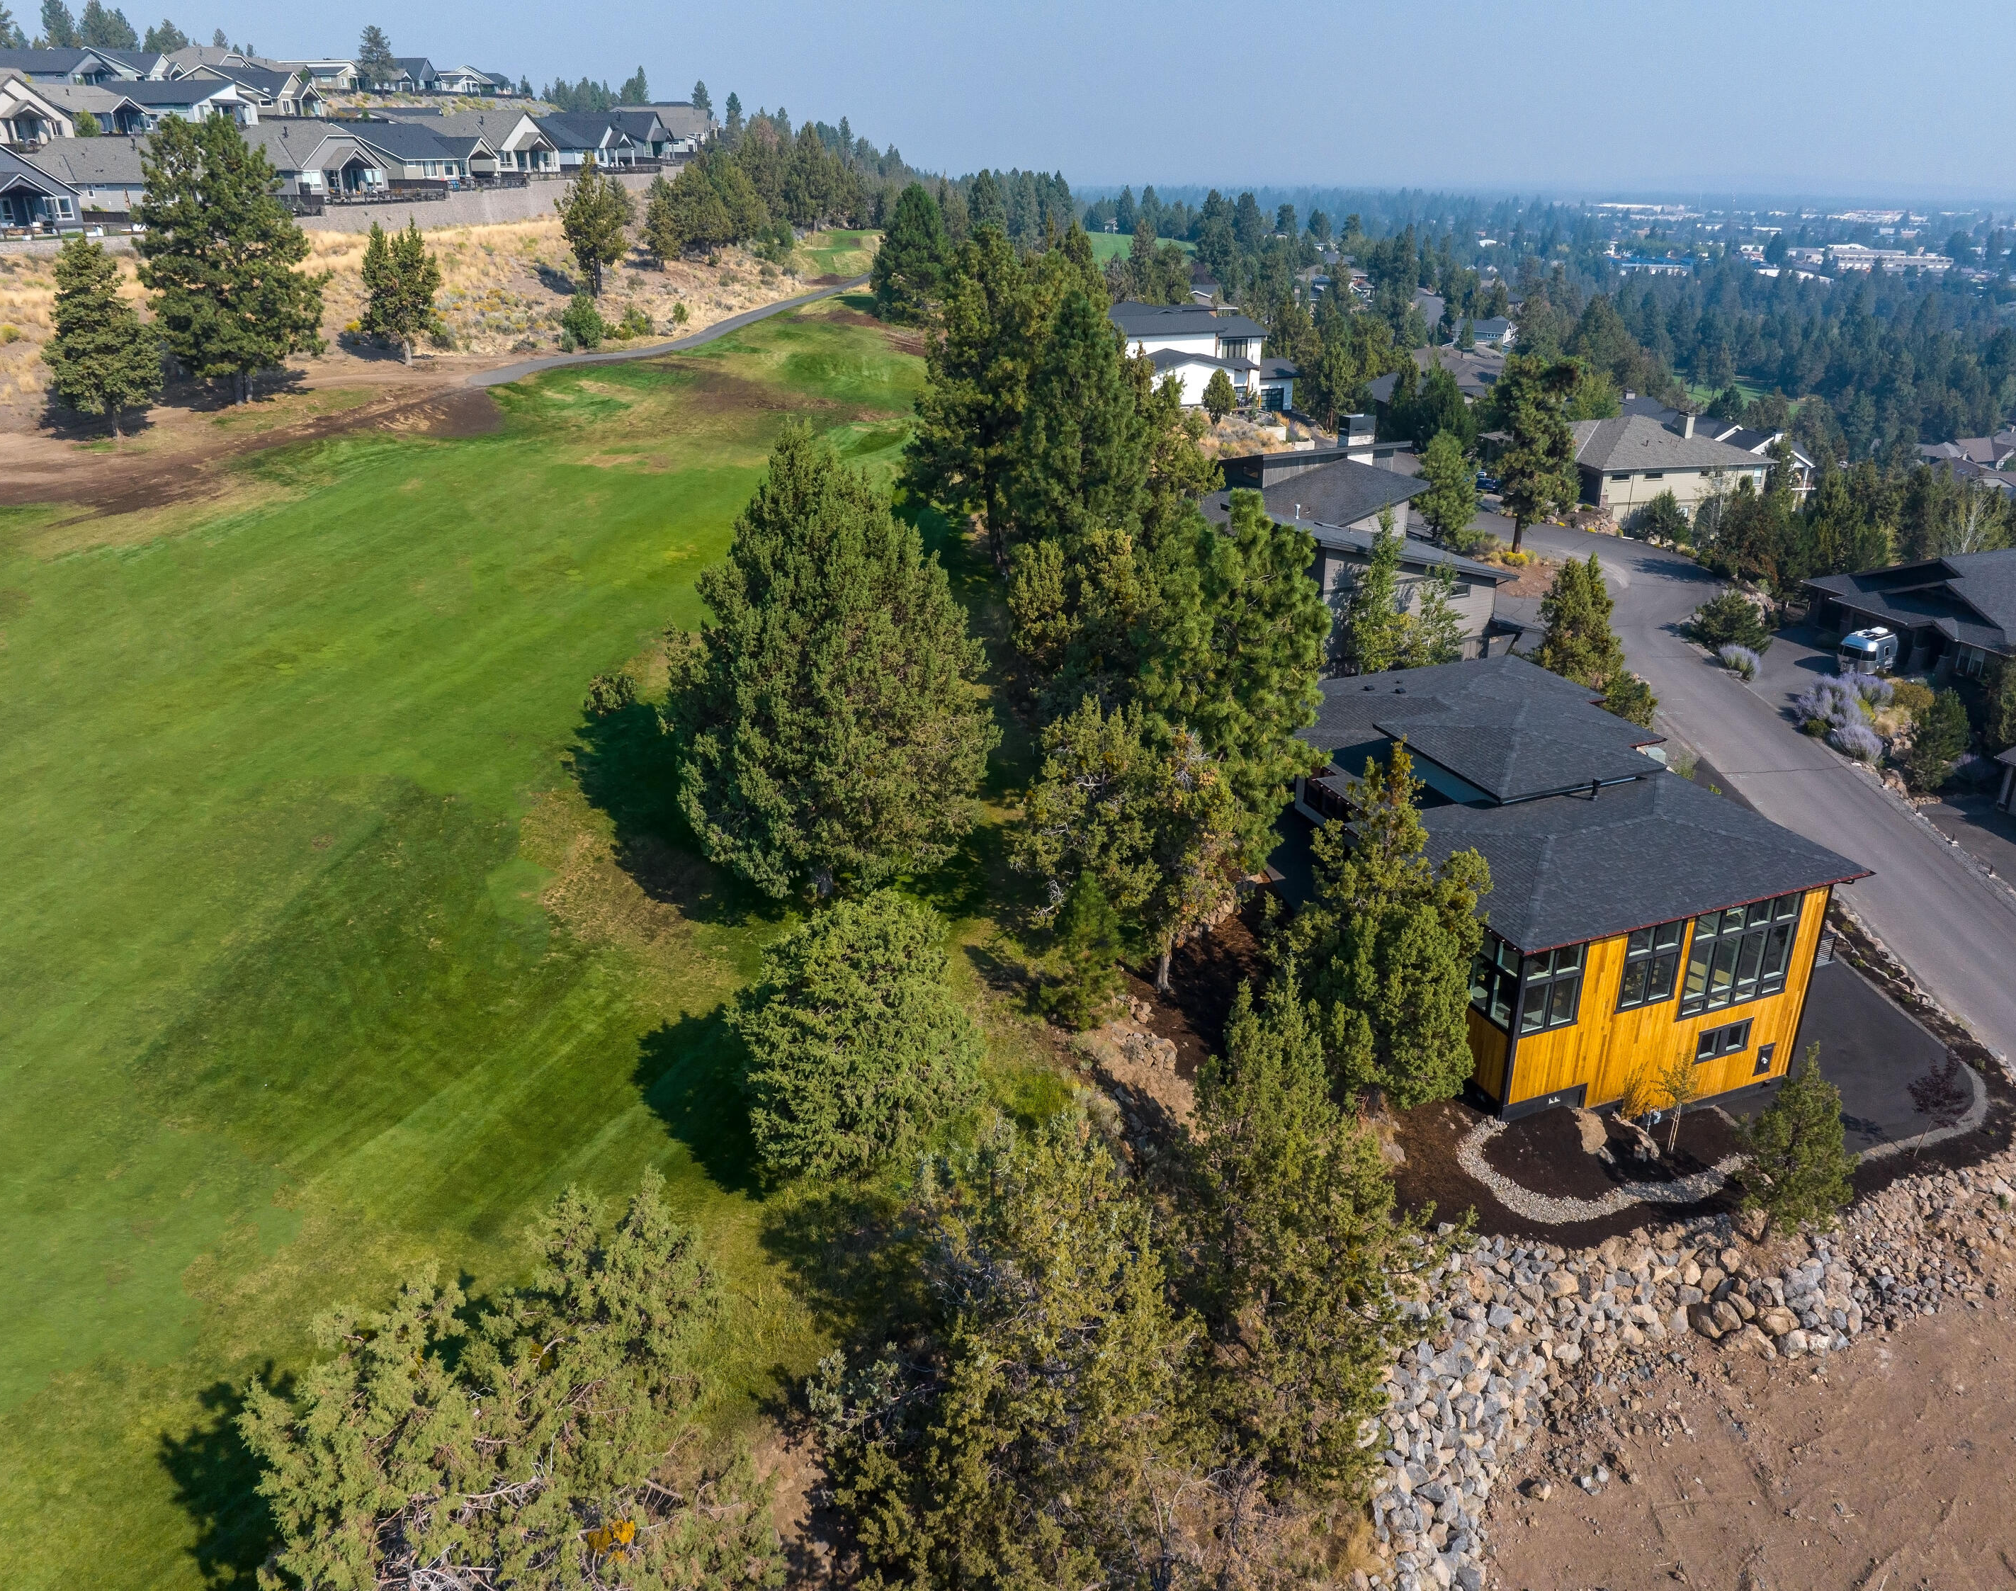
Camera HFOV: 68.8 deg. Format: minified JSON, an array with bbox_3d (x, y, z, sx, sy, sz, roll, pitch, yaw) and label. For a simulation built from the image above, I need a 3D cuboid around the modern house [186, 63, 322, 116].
[{"bbox_3d":[-115.854,-106.546,222.268,18.500,7.100,12.500,4,23,9],"label":"modern house"}]

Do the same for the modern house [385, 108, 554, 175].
[{"bbox_3d":[-65.943,-79.076,177.743,17.500,6.900,14.500,4,23,9],"label":"modern house"}]

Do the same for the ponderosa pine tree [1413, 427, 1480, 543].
[{"bbox_3d":[38.561,-27.016,128.438,5.510,9.950,5.510,0,22,0],"label":"ponderosa pine tree"}]

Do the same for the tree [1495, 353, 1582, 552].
[{"bbox_3d":[40.120,-25.870,111.590,6.670,14.780,6.670,8,24,18],"label":"tree"}]

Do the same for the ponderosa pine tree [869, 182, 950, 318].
[{"bbox_3d":[-10.870,-59.940,163.120,9.010,14.510,9.010,-1,22,-3],"label":"ponderosa pine tree"}]

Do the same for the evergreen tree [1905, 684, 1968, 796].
[{"bbox_3d":[49.052,-3.055,77.208,2.810,5.560,2.810,0,22,0],"label":"evergreen tree"}]

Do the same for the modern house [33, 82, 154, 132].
[{"bbox_3d":[-108.550,-80.690,173.000,13.500,5.800,12.500,4,23,11],"label":"modern house"}]

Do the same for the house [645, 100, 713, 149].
[{"bbox_3d":[-55.555,-106.330,234.191,14.000,7.000,14.000,4,23,9],"label":"house"}]

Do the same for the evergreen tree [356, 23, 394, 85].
[{"bbox_3d":[-122.038,-142.267,285.396,5.800,12.300,5.800,-8,24,-18],"label":"evergreen tree"}]

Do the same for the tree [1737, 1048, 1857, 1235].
[{"bbox_3d":[23.120,10.260,43.260,3.120,6.660,3.120,14,26,30],"label":"tree"}]

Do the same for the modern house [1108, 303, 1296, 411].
[{"bbox_3d":[19.044,-44.348,148.323,18.000,9.300,13.000,-2,23,-6],"label":"modern house"}]

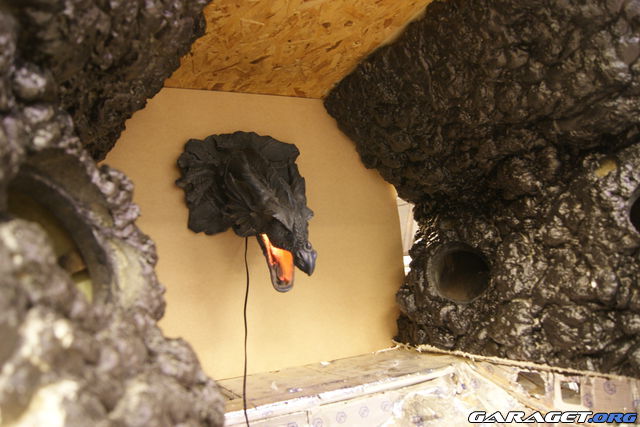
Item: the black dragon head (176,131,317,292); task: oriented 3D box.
[{"bbox_3d":[-0.155,-0.020,1.210,0.355,0.390,0.310,-3,6,-30],"label":"black dragon head"}]

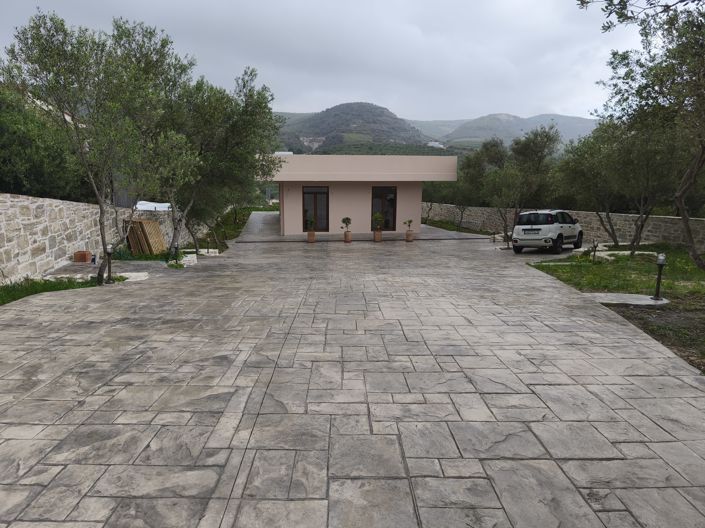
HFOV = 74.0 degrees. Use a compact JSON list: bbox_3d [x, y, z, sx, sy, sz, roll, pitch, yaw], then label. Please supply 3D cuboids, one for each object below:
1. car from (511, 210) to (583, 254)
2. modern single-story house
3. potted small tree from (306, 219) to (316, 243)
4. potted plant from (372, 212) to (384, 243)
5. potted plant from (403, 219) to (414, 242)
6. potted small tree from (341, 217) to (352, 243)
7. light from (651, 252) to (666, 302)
[{"bbox_3d":[7.845,-1.362,18.630,1.720,1.620,3.690,5,9,42],"label":"car"},{"bbox_3d":[0.087,-4.029,27.580,9.378,3.973,8.500,-1,8,-8],"label":"modern single-story house"},{"bbox_3d":[-1.891,-1.568,21.693,0.460,1.100,0.423,-1,13,-8],"label":"potted small tree"},{"bbox_3d":[1.209,-1.689,21.652,0.540,1.375,0.520,-1,8,-8],"label":"potted plant"},{"bbox_3d":[2.632,-1.583,21.922,0.540,1.090,0.450,-1,8,-8],"label":"potted plant"},{"bbox_3d":[-0.250,-1.605,21.736,0.520,1.170,0.478,-1,13,-8],"label":"potted small tree"},{"bbox_3d":[5.122,0.206,7.811,0.165,0.800,0.165,-1,13,0],"label":"light"}]

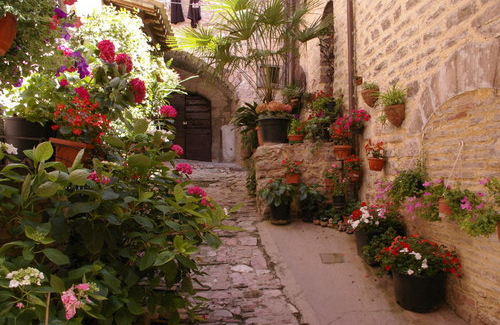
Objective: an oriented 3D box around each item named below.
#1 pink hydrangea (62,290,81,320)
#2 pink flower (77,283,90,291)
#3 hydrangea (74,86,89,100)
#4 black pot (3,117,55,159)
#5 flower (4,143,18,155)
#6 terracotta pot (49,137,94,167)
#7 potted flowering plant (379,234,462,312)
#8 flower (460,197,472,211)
[{"bbox_3d":[-0.742,0.587,1.550,0.085,0.130,0.085,0,-3,-11],"label":"pink hydrangea"},{"bbox_3d":[-0.657,0.490,1.480,0.055,0.032,0.045,1,-2,-17],"label":"pink flower"},{"bbox_3d":[-1.303,-0.534,2.900,0.115,0.110,0.105,0,-3,-11],"label":"hydrangea"},{"bbox_3d":[-1.444,-0.163,2.450,0.335,0.280,0.335,0,-2,0],"label":"black pot"},{"bbox_3d":[-1.145,-0.067,1.800,0.068,0.058,0.060,1,-2,-17],"label":"flower"},{"bbox_3d":[-1.077,-0.052,2.300,0.340,0.200,0.220,1,-3,-21],"label":"terracotta pot"},{"bbox_3d":[1.364,0.888,3.000,0.600,0.570,0.640,0,-2,-5],"label":"potted flowering plant"},{"bbox_3d":[1.444,0.273,2.500,0.075,0.085,0.080,2,-4,-45],"label":"flower"}]

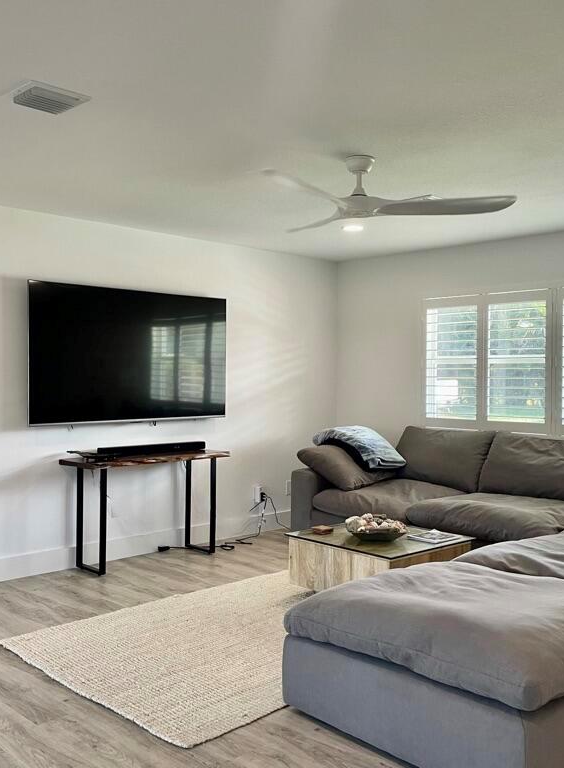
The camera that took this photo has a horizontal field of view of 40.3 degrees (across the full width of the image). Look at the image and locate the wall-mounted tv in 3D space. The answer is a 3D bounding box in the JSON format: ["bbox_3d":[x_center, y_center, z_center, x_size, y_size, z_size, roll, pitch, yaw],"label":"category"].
[{"bbox_3d":[-1.067,-0.202,5.625,1.685,0.959,0.070,0,1,-44],"label":"wall-mounted tv"}]

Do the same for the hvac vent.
[{"bbox_3d":[-0.933,-1.121,3.051,0.260,0.032,0.255,0,1,-44],"label":"hvac vent"}]

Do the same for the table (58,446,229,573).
[{"bbox_3d":[-0.961,0.904,5.615,1.290,0.762,0.325,0,1,-44],"label":"table"}]

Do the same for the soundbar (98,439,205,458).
[{"bbox_3d":[-0.959,0.483,5.673,0.945,0.074,0.095,0,1,-44],"label":"soundbar"}]

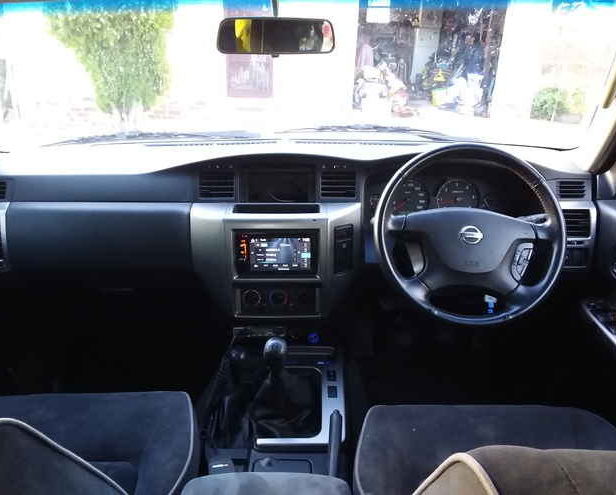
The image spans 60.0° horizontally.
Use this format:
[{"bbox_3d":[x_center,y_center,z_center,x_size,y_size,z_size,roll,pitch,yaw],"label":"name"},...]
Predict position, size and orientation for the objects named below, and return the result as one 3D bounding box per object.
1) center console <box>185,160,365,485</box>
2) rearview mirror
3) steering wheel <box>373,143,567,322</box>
[{"bbox_3d":[-0.063,0.135,1.067,0.380,0.500,0.580,0,20,0],"label":"center console"},{"bbox_3d":[-0.067,-0.427,1.075,0.242,0.067,0.042,-7,25,-19],"label":"rearview mirror"},{"bbox_3d":[0.332,-0.027,1.125,0.385,0.385,0.100,2,-13,4],"label":"steering wheel"}]

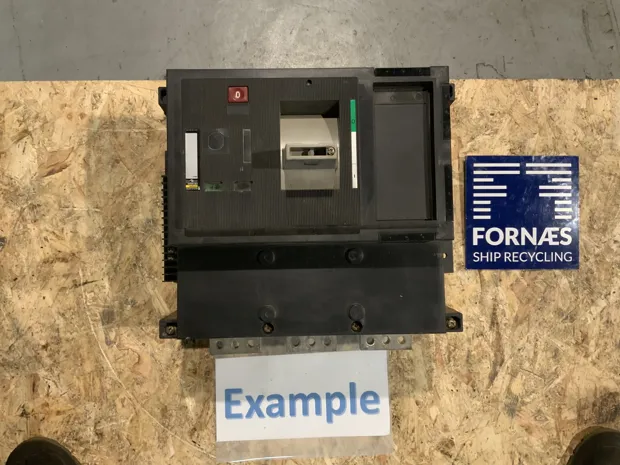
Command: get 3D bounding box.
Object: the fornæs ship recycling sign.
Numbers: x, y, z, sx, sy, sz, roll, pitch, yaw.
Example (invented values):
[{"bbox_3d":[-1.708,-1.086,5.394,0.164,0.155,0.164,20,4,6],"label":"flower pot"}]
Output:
[{"bbox_3d":[0.270,-0.026,0.660,0.143,0.005,0.143,0,88,0],"label":"fornæs ship recycling sign"}]

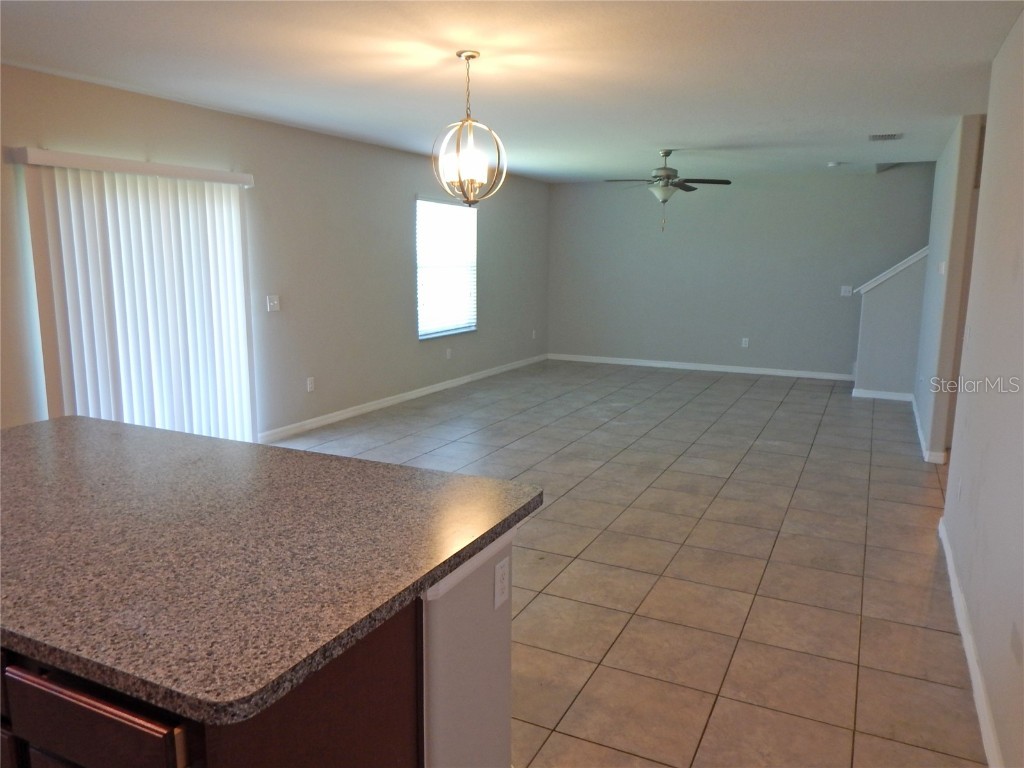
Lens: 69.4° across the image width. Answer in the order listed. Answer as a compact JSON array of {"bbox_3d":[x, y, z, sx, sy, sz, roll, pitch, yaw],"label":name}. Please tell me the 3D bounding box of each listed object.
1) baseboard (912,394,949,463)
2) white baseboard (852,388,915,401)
[{"bbox_3d":[3.985,0.365,7.116,0.130,0.100,2.829,5,11,26],"label":"baseboard"},{"bbox_3d":[4.283,0.123,8.537,0.621,0.090,0.020,5,11,26],"label":"white baseboard"}]

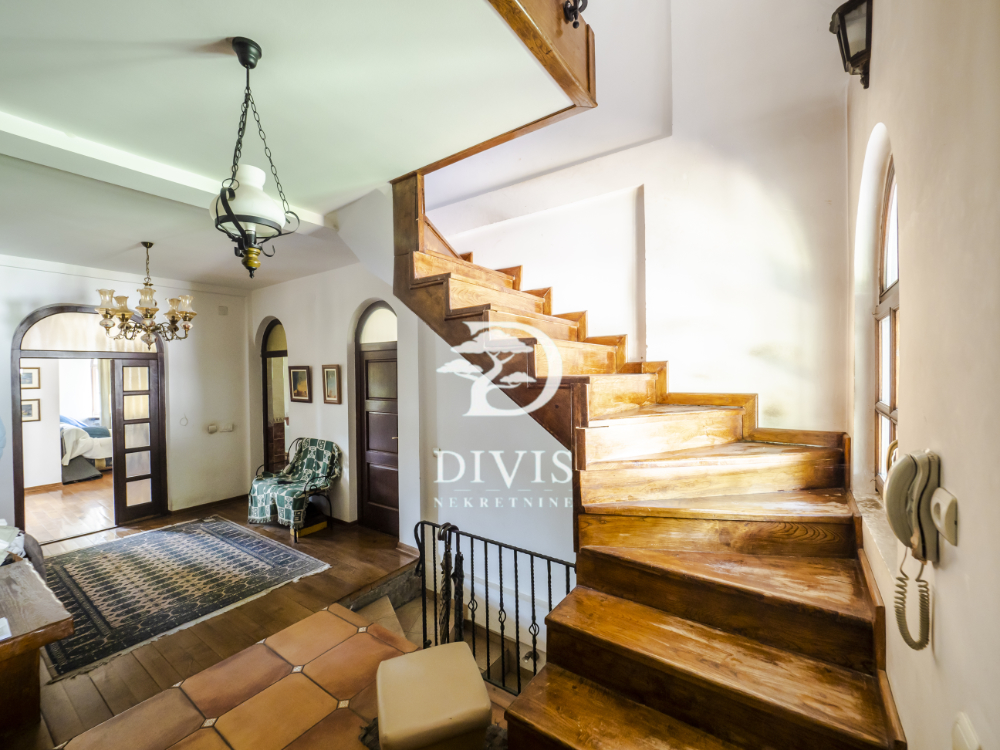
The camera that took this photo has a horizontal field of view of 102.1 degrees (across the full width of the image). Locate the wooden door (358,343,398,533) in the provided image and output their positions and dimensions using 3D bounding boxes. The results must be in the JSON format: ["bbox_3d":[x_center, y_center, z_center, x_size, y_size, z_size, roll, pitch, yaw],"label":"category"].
[{"bbox_3d":[-1.215,0.704,4.248,0.770,2.000,0.060,0,1,35],"label":"wooden door"}]

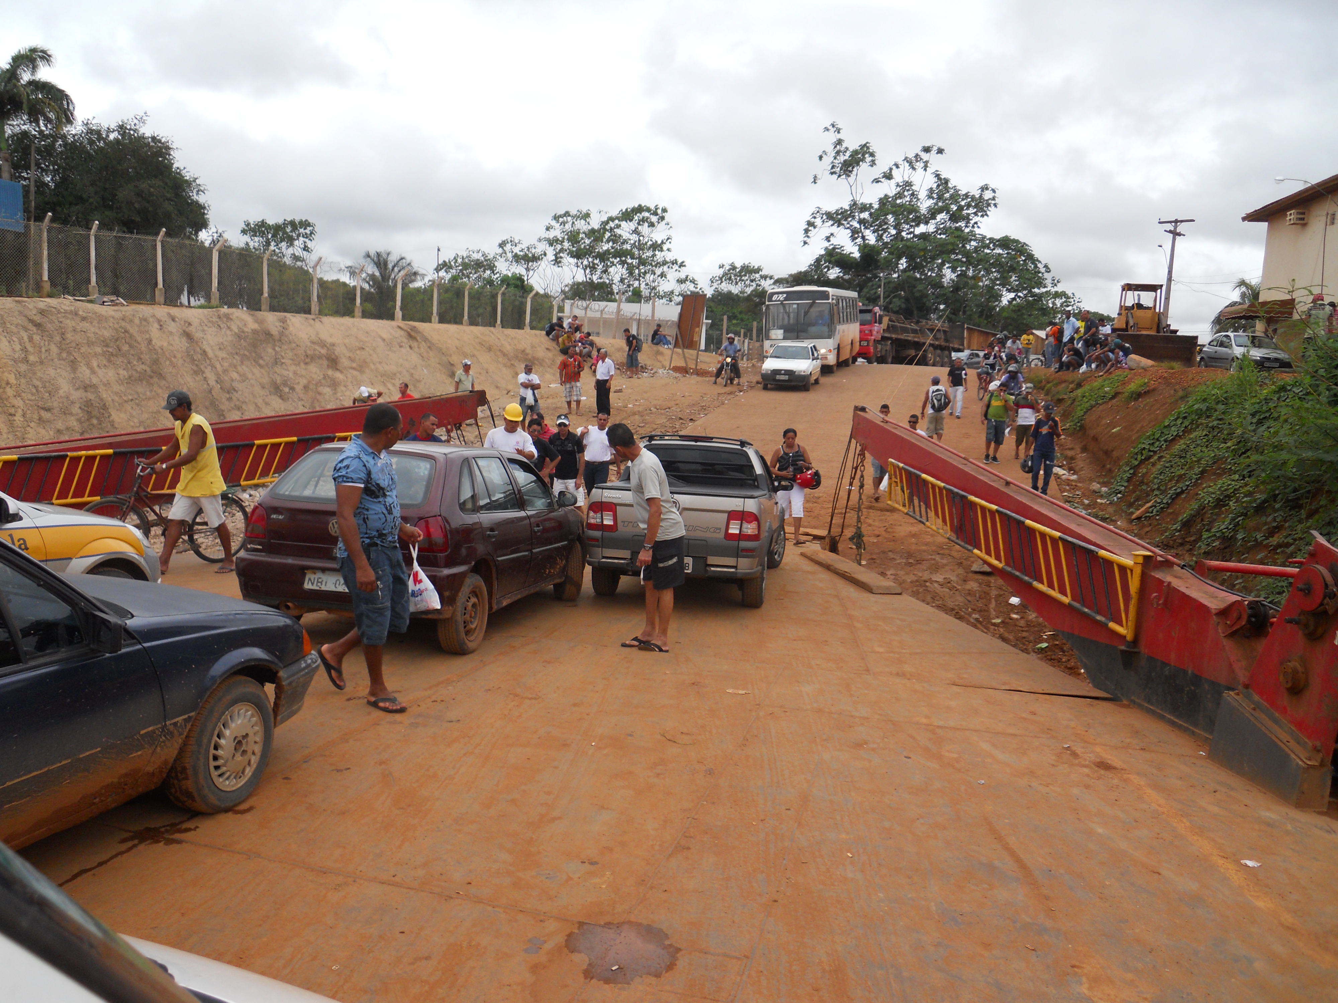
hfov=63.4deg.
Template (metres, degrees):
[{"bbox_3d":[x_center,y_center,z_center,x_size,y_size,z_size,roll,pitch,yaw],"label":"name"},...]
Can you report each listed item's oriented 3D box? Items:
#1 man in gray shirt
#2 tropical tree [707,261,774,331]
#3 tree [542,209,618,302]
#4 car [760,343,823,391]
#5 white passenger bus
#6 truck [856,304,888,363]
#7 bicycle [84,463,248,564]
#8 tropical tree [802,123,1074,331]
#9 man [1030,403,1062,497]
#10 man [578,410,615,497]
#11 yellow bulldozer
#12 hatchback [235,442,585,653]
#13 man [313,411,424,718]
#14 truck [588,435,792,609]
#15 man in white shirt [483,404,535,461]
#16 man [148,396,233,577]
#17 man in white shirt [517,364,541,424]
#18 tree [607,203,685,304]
[{"bbox_3d":[-0.157,0.259,7.921,0.580,1.662,0.480,3,5,8],"label":"man in gray shirt"},{"bbox_3d":[5.250,-14.600,80.000,5.000,6.200,4.800,2,8,0],"label":"tropical tree"},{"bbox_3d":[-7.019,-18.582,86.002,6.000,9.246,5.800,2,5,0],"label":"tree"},{"bbox_3d":[4.042,-4.450,35.268,1.560,1.440,3.690,4,13,15],"label":"car"},{"bbox_3d":[5.970,-6.950,43.650,2.520,3.150,10.600,3,11,14],"label":"white passenger bus"},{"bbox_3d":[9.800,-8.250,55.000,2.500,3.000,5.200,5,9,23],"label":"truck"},{"bbox_3d":[-5.016,0.101,10.720,1.800,1.062,0.580,3,5,11],"label":"bicycle"},{"bbox_3d":[16.600,-16.000,68.000,15.500,13.600,12.000,4,8,14],"label":"tropical tree"},{"bbox_3d":[6.963,-0.977,20.000,0.580,1.730,0.380,3,5,11],"label":"man"},{"bbox_3d":[-0.990,-0.370,15.000,0.550,1.730,0.360,2,8,-2],"label":"man"},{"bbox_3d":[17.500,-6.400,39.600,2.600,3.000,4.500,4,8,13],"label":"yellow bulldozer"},{"bbox_3d":[-1.857,0.229,9.310,1.650,1.410,3.840,5,4,13],"label":"hatchback"},{"bbox_3d":[-1.688,0.316,6.121,0.580,1.731,0.510,6,7,36],"label":"man"},{"bbox_3d":[0.386,0.101,11.749,1.680,1.600,4.420,4,4,9],"label":"truck"},{"bbox_3d":[-1.743,-0.196,11.780,0.550,1.730,0.380,1,5,-9],"label":"man in white shirt"},{"bbox_3d":[-4.520,-0.180,10.200,0.700,1.710,0.560,-5,10,-40],"label":"man"},{"bbox_3d":[-3.443,-2.567,26.800,0.560,1.689,0.360,1,5,-9],"label":"man in white shirt"},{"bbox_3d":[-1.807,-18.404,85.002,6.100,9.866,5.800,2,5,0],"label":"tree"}]

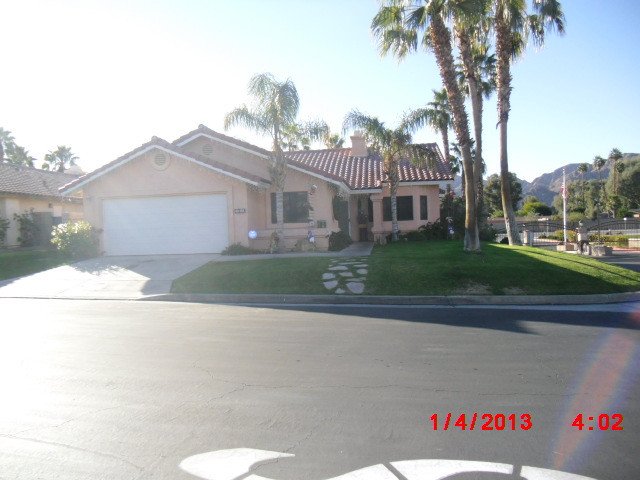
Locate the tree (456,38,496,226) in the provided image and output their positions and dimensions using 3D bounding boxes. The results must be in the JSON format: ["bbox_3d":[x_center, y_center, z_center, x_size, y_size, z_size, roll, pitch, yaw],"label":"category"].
[{"bbox_3d":[9.512,-6.110,30.147,2.500,12.008,2.500,-2,1,9],"label":"tree"}]

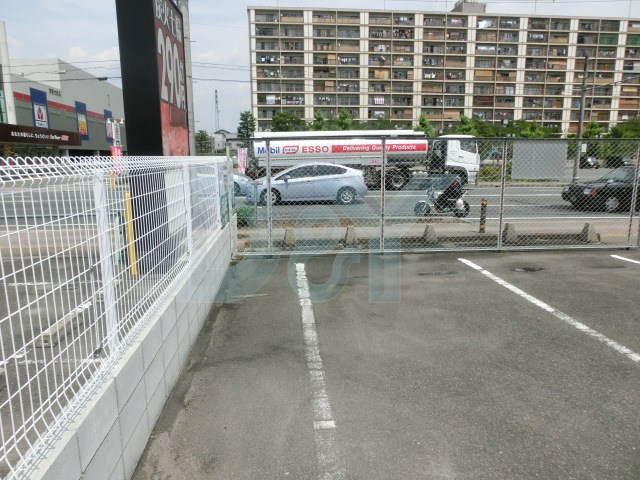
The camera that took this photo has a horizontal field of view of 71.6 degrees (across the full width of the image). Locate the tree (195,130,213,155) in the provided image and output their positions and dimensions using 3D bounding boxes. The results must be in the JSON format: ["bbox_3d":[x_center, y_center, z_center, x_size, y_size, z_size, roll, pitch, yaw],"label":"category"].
[{"bbox_3d":[-12.260,-9.259,47.104,2.400,4.600,2.400,0,10,0],"label":"tree"}]

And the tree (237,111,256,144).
[{"bbox_3d":[-5.276,-6.807,32.304,1.800,5.060,1.800,0,10,0],"label":"tree"}]

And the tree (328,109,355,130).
[{"bbox_3d":[1.449,-6.410,30.343,2.100,4.980,2.100,0,10,0],"label":"tree"}]

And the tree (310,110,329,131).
[{"bbox_3d":[0.000,-6.346,30.355,1.700,4.850,1.700,0,10,0],"label":"tree"}]

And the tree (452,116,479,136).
[{"bbox_3d":[9.835,-6.154,30.390,2.200,4.460,2.200,0,10,0],"label":"tree"}]

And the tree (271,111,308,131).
[{"bbox_3d":[-2.521,-7.957,37.177,3.400,5.590,3.400,0,10,0],"label":"tree"}]

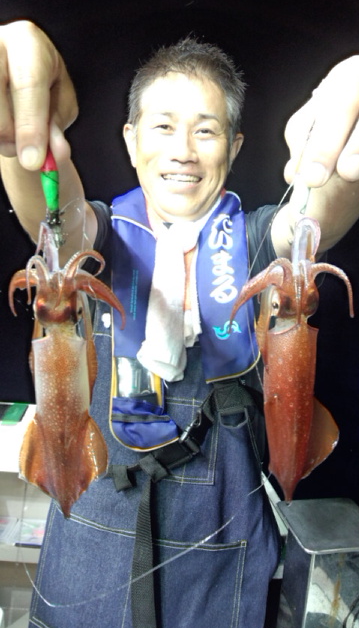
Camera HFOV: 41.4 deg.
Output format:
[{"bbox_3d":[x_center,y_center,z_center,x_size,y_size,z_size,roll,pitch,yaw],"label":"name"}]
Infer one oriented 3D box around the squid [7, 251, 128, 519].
[{"bbox_3d":[-0.083,0.056,0.350,0.083,0.203,0.055,-1,10,-7],"label":"squid"}]

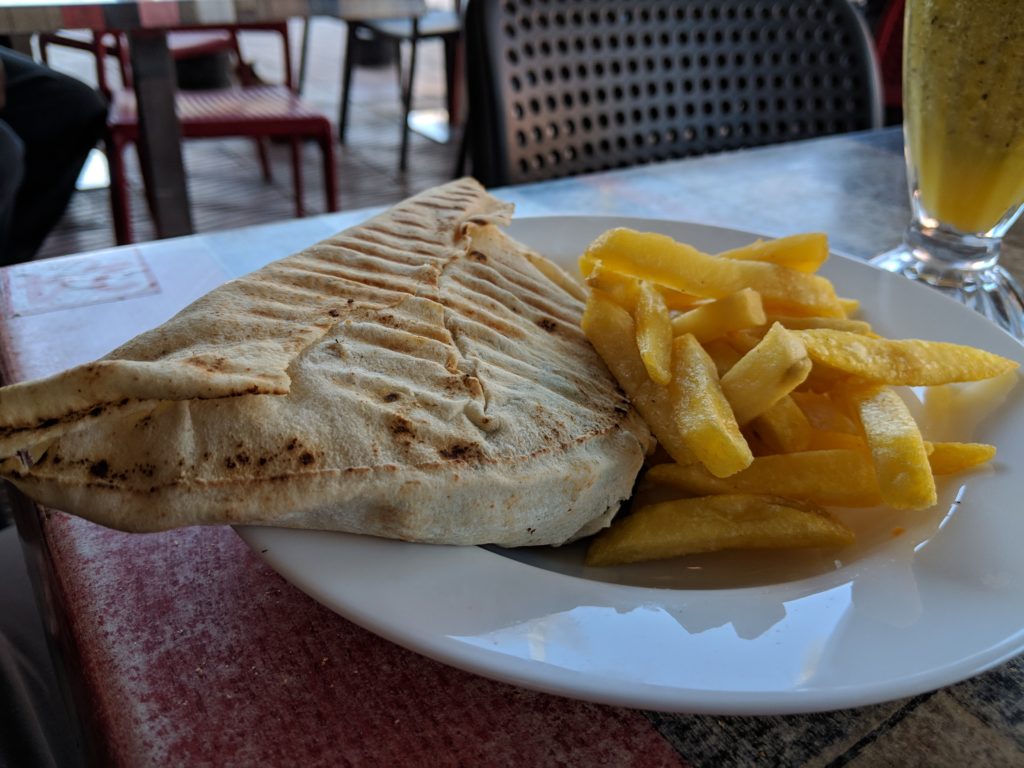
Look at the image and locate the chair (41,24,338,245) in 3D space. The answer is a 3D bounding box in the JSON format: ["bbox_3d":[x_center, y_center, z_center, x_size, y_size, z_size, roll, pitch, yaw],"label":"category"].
[{"bbox_3d":[-0.797,-0.720,2.149,0.520,0.820,0.530,-10,32,-20],"label":"chair"}]

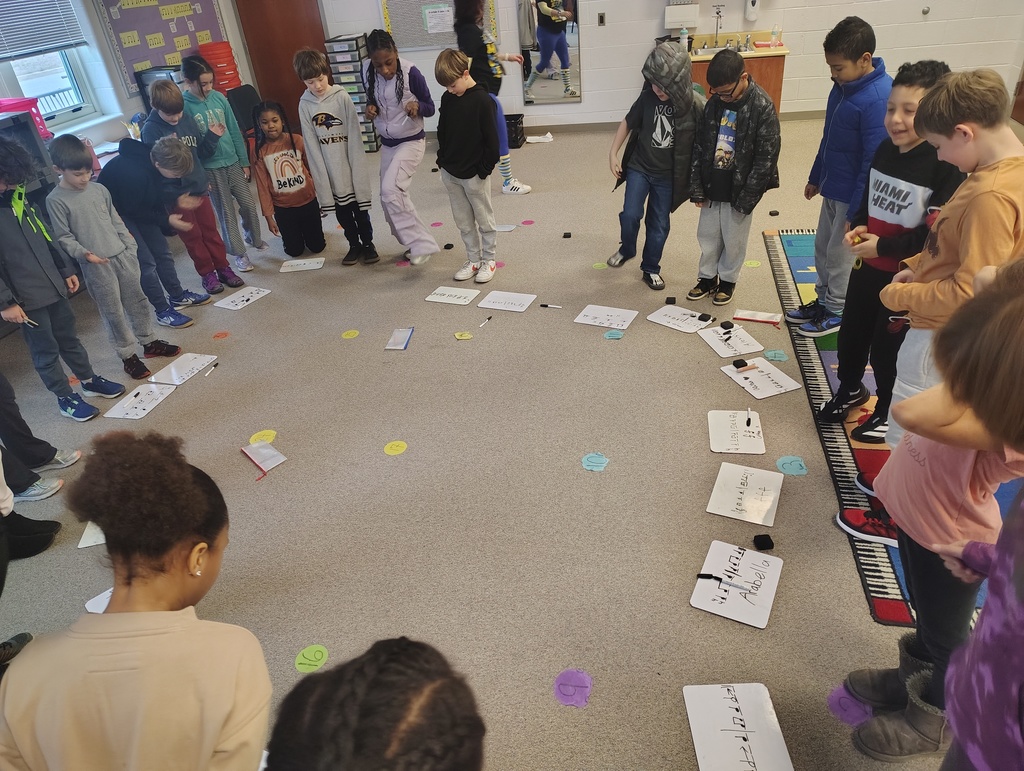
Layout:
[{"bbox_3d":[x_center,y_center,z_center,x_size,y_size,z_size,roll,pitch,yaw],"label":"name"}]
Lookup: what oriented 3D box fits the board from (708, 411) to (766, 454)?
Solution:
[{"bbox_3d":[0.959,0.196,3.048,0.224,0.004,0.304,1,33,11],"label":"board"}]

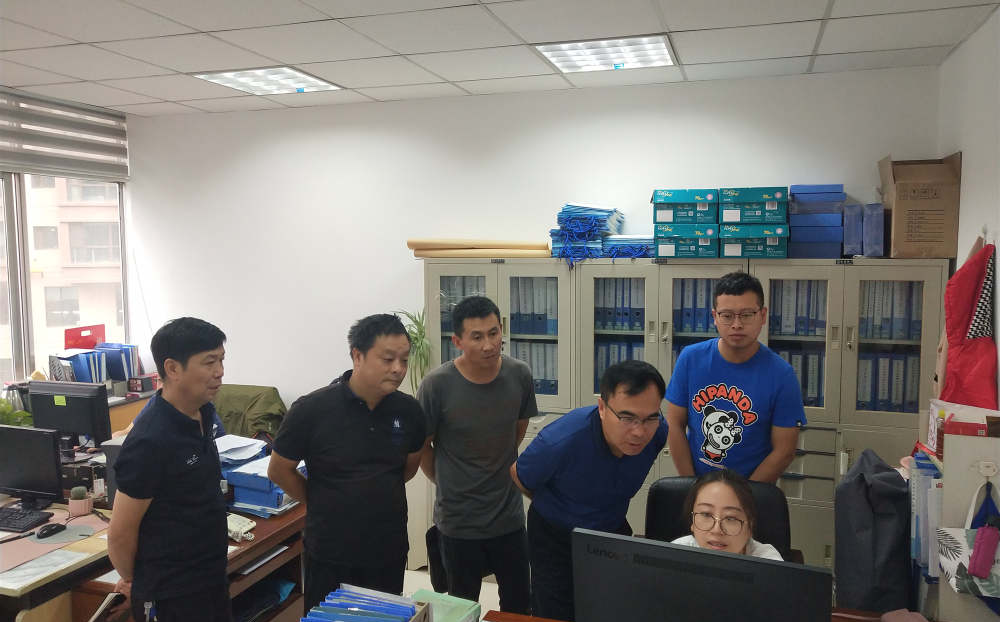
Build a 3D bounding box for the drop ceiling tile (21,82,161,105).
[{"bbox_3d":[-2.275,-1.224,4.862,0.500,0.020,0.618,1,3,18],"label":"drop ceiling tile"}]

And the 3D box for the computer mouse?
[{"bbox_3d":[-1.668,0.820,3.224,0.061,0.036,0.107,1,4,18],"label":"computer mouse"}]

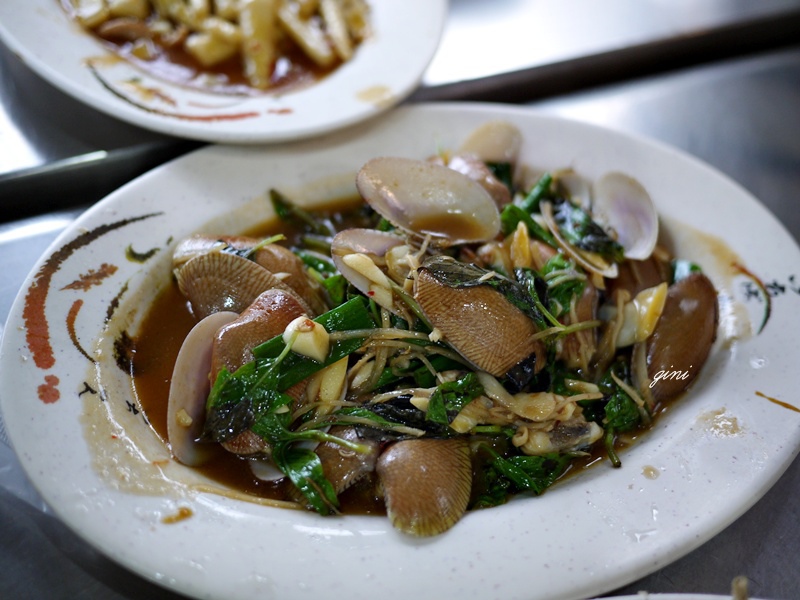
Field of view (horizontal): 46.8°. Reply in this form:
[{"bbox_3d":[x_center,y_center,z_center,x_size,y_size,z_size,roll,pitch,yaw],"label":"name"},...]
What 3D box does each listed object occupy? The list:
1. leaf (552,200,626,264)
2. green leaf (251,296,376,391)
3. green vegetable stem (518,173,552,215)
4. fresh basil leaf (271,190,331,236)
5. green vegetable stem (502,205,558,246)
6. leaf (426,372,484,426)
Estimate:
[{"bbox_3d":[0.069,-0.026,0.346,0.015,0.010,0.036,-33,62,-22],"label":"leaf"},{"bbox_3d":[-0.029,0.015,0.310,0.041,0.006,0.019,-22,51,-12],"label":"green leaf"},{"bbox_3d":[0.052,-0.041,0.354,0.005,0.005,0.020,25,57,21],"label":"green vegetable stem"},{"bbox_3d":[-0.041,-0.034,0.370,0.034,0.008,0.009,39,62,22],"label":"fresh basil leaf"},{"bbox_3d":[0.048,-0.027,0.342,0.021,0.007,0.008,30,53,11],"label":"green vegetable stem"},{"bbox_3d":[0.017,0.032,0.301,0.014,0.010,0.023,29,59,17],"label":"leaf"}]

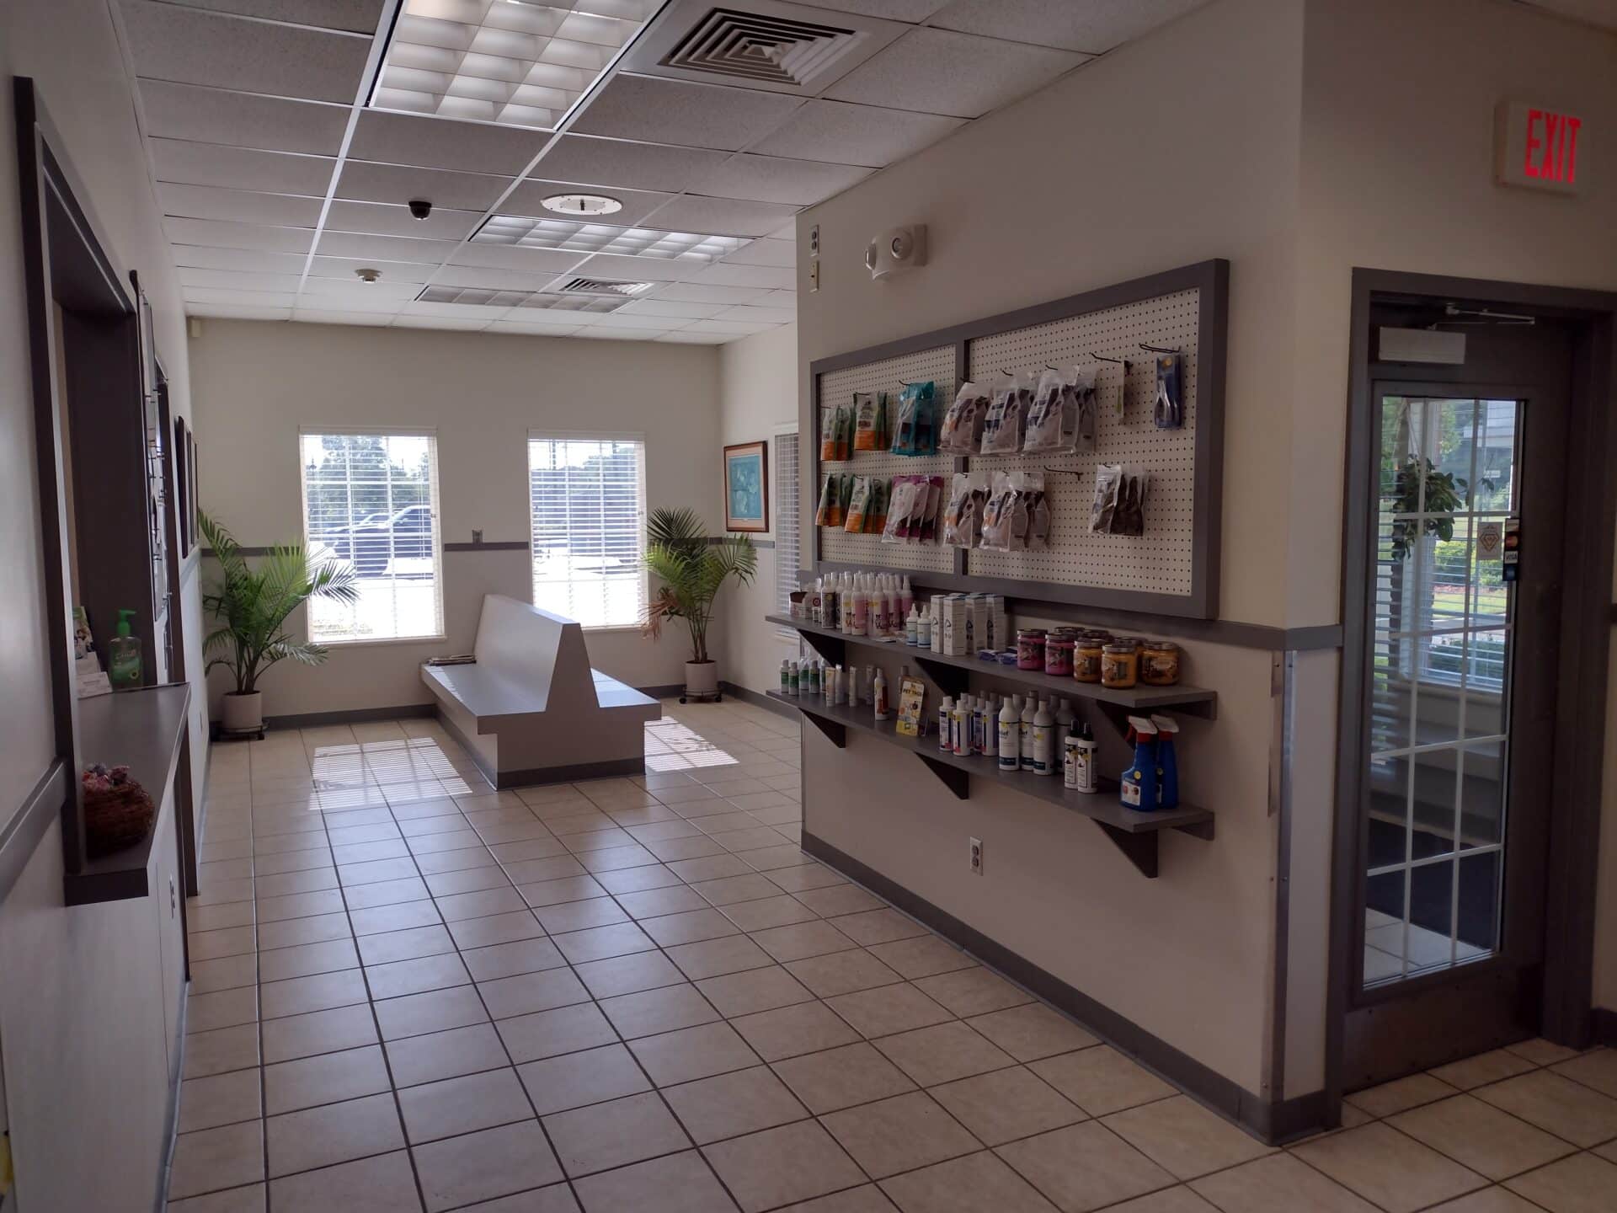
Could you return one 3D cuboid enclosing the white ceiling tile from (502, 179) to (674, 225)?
[{"bbox_3d":[-0.891,-1.601,4.976,0.600,0.020,0.600,-3,6,-25],"label":"white ceiling tile"}]

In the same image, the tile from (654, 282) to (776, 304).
[{"bbox_3d":[-0.544,-1.776,7.139,0.600,0.020,0.600,-3,6,-25],"label":"tile"}]

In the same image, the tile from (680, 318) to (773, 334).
[{"bbox_3d":[-0.534,-1.884,8.480,0.530,0.020,0.600,-3,6,-25],"label":"tile"}]

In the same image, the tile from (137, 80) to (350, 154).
[{"bbox_3d":[-1.707,-1.487,3.857,0.600,0.015,0.605,-3,5,-25],"label":"tile"}]

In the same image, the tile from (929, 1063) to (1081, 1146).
[{"bbox_3d":[0.503,1.264,3.199,0.305,0.010,0.305,-4,6,-24],"label":"tile"}]

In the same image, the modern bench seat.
[{"bbox_3d":[-1.723,0.421,7.748,0.995,0.865,2.200,-3,6,-24],"label":"modern bench seat"}]

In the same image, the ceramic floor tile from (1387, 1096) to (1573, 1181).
[{"bbox_3d":[1.579,1.241,2.959,0.300,0.010,0.300,-3,6,-25],"label":"ceramic floor tile"}]

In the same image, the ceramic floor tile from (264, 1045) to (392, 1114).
[{"bbox_3d":[-1.295,1.275,3.397,0.307,0.010,0.307,-3,6,-24],"label":"ceramic floor tile"}]

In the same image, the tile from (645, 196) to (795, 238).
[{"bbox_3d":[-0.345,-1.625,5.224,0.575,0.020,0.600,-3,5,-25],"label":"tile"}]

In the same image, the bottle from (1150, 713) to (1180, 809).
[{"bbox_3d":[0.877,0.386,3.144,0.060,0.224,0.100,-3,6,-24],"label":"bottle"}]

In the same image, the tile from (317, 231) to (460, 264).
[{"bbox_3d":[-1.949,-1.662,5.823,0.602,0.018,0.602,-3,6,-24],"label":"tile"}]

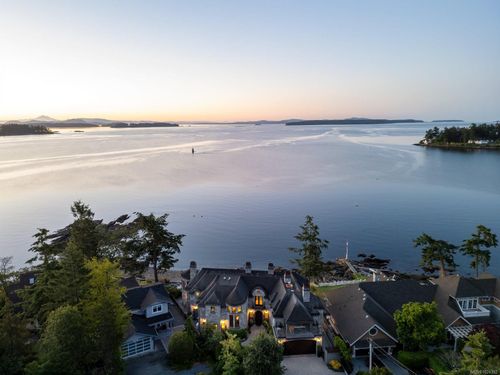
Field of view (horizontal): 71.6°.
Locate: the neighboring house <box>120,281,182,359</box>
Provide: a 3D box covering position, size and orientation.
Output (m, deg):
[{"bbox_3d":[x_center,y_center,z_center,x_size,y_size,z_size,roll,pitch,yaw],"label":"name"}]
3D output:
[{"bbox_3d":[-18.900,20.267,59.046,13.000,8.000,15.000,-6,12,-29],"label":"neighboring house"}]

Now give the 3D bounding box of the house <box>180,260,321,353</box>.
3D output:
[{"bbox_3d":[-0.100,18.977,61.042,23.400,9.800,18.500,1,11,3],"label":"house"}]

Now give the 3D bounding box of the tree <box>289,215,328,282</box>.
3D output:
[{"bbox_3d":[12.796,13.762,75.834,8.600,16.000,8.400,0,11,0],"label":"tree"}]

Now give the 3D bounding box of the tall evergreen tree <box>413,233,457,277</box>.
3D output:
[{"bbox_3d":[42.733,15.875,80.300,10.000,11.800,9.000,0,11,0],"label":"tall evergreen tree"}]

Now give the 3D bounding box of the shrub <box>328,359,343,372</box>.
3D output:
[{"bbox_3d":[12.391,25.427,50.246,2.000,1.100,1.900,0,11,0],"label":"shrub"}]

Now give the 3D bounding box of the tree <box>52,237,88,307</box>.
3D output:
[{"bbox_3d":[-31.860,16.188,61.537,7.000,15.500,7.000,0,11,0],"label":"tree"}]

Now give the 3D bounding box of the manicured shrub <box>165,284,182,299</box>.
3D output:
[{"bbox_3d":[-15.904,21.065,71.608,3.800,2.200,3.200,0,11,0],"label":"manicured shrub"}]

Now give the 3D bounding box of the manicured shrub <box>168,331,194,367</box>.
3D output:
[{"bbox_3d":[-10.244,23.651,51.846,3.700,4.000,3.700,0,11,0],"label":"manicured shrub"}]

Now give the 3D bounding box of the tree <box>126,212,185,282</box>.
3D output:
[{"bbox_3d":[-21.497,13.651,78.866,12.500,16.500,11.500,0,11,0],"label":"tree"}]

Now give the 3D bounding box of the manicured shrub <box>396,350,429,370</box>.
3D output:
[{"bbox_3d":[23.768,25.187,50.710,4.400,1.400,2.400,0,11,0],"label":"manicured shrub"}]

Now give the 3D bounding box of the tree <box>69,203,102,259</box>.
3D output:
[{"bbox_3d":[-34.354,12.533,71.534,7.500,20.000,7.500,0,11,0],"label":"tree"}]

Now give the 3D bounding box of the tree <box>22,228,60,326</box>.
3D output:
[{"bbox_3d":[-37.537,15.463,62.418,7.500,16.600,7.500,0,11,0],"label":"tree"}]

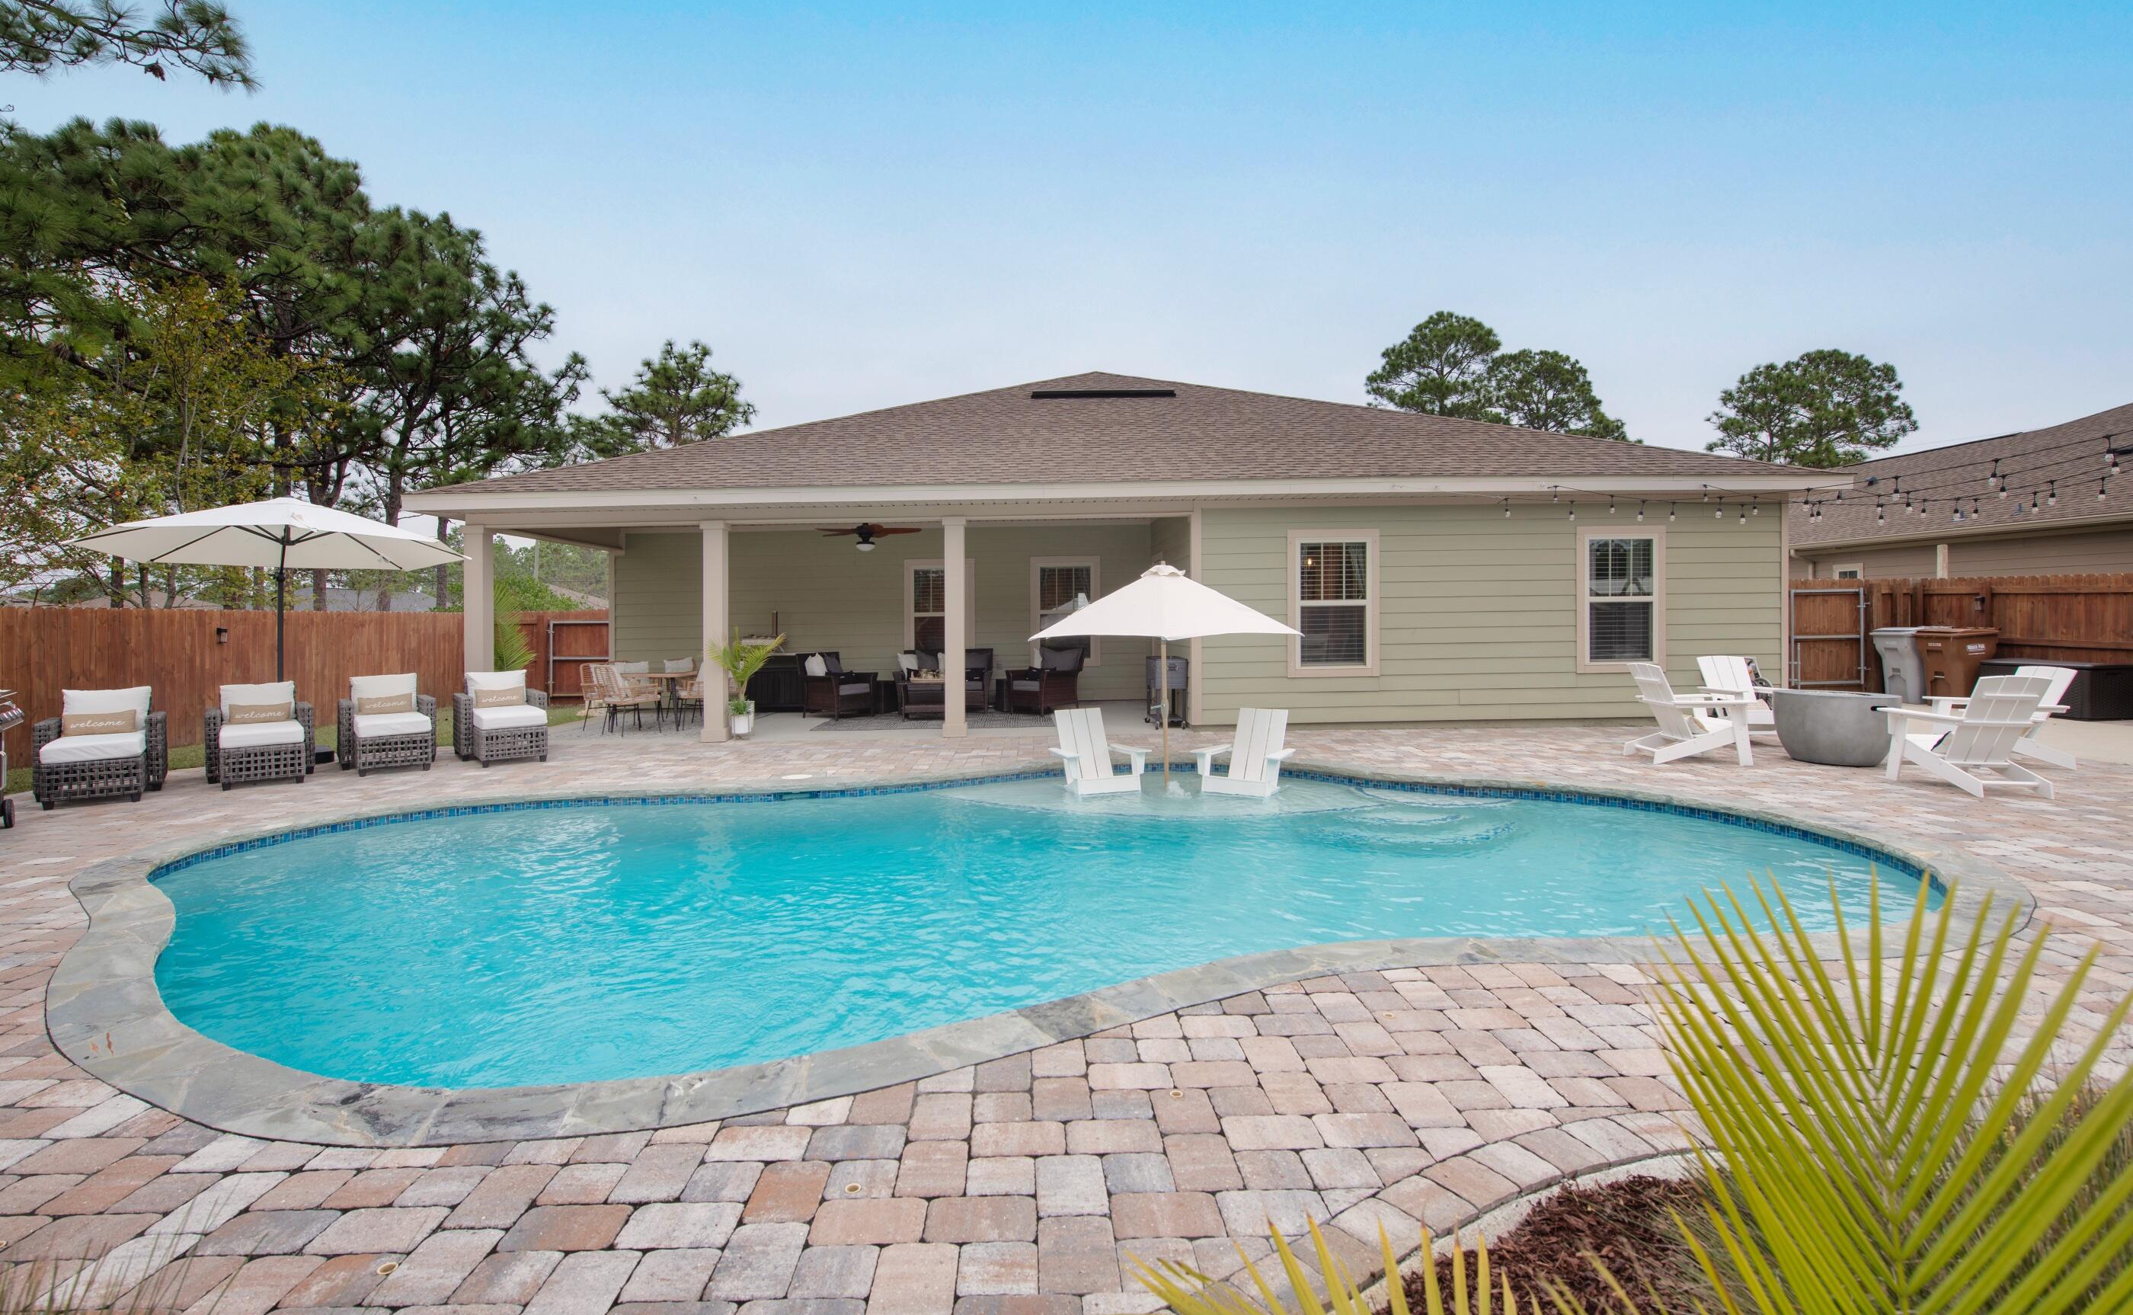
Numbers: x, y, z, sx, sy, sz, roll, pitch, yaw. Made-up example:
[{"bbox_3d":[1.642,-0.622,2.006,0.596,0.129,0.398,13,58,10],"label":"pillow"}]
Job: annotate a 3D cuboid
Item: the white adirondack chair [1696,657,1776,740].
[{"bbox_3d":[7.360,0.390,9.470,0.760,0.840,0.840,-1,2,0],"label":"white adirondack chair"}]

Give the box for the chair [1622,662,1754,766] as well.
[{"bbox_3d":[6.019,0.541,8.639,0.923,0.922,0.730,0,2,3],"label":"chair"}]

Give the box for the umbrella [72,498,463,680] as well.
[{"bbox_3d":[-8.120,-0.267,9.297,3.030,2.779,3.030,0,2,0],"label":"umbrella"}]

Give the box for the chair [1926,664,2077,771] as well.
[{"bbox_3d":[8.522,0.538,8.080,0.923,0.922,0.730,0,2,7],"label":"chair"}]

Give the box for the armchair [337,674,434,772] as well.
[{"bbox_3d":[-6.500,0.625,8.440,0.740,0.840,0.920,-2,3,-41],"label":"armchair"}]

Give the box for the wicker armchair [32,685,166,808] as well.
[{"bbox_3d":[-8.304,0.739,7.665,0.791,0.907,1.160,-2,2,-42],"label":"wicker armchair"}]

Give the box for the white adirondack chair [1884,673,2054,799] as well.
[{"bbox_3d":[7.203,0.592,7.106,0.730,0.922,0.923,0,2,6],"label":"white adirondack chair"}]

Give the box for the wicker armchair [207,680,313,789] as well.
[{"bbox_3d":[-7.120,0.655,7.850,0.740,0.840,0.920,-2,3,-42],"label":"wicker armchair"}]

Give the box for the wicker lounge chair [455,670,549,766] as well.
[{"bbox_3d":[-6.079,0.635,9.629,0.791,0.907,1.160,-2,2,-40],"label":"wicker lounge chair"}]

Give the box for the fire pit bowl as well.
[{"bbox_3d":[6.660,0.610,7.660,0.860,0.580,0.860,-1,2,0],"label":"fire pit bowl"}]

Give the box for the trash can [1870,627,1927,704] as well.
[{"bbox_3d":[11.900,0.095,12.550,0.750,1.070,0.660,-1,2,-23],"label":"trash can"}]

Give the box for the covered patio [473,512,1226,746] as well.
[{"bbox_3d":[-2.720,-0.470,12.000,8.500,2.600,3.600,-1,2,-2],"label":"covered patio"}]

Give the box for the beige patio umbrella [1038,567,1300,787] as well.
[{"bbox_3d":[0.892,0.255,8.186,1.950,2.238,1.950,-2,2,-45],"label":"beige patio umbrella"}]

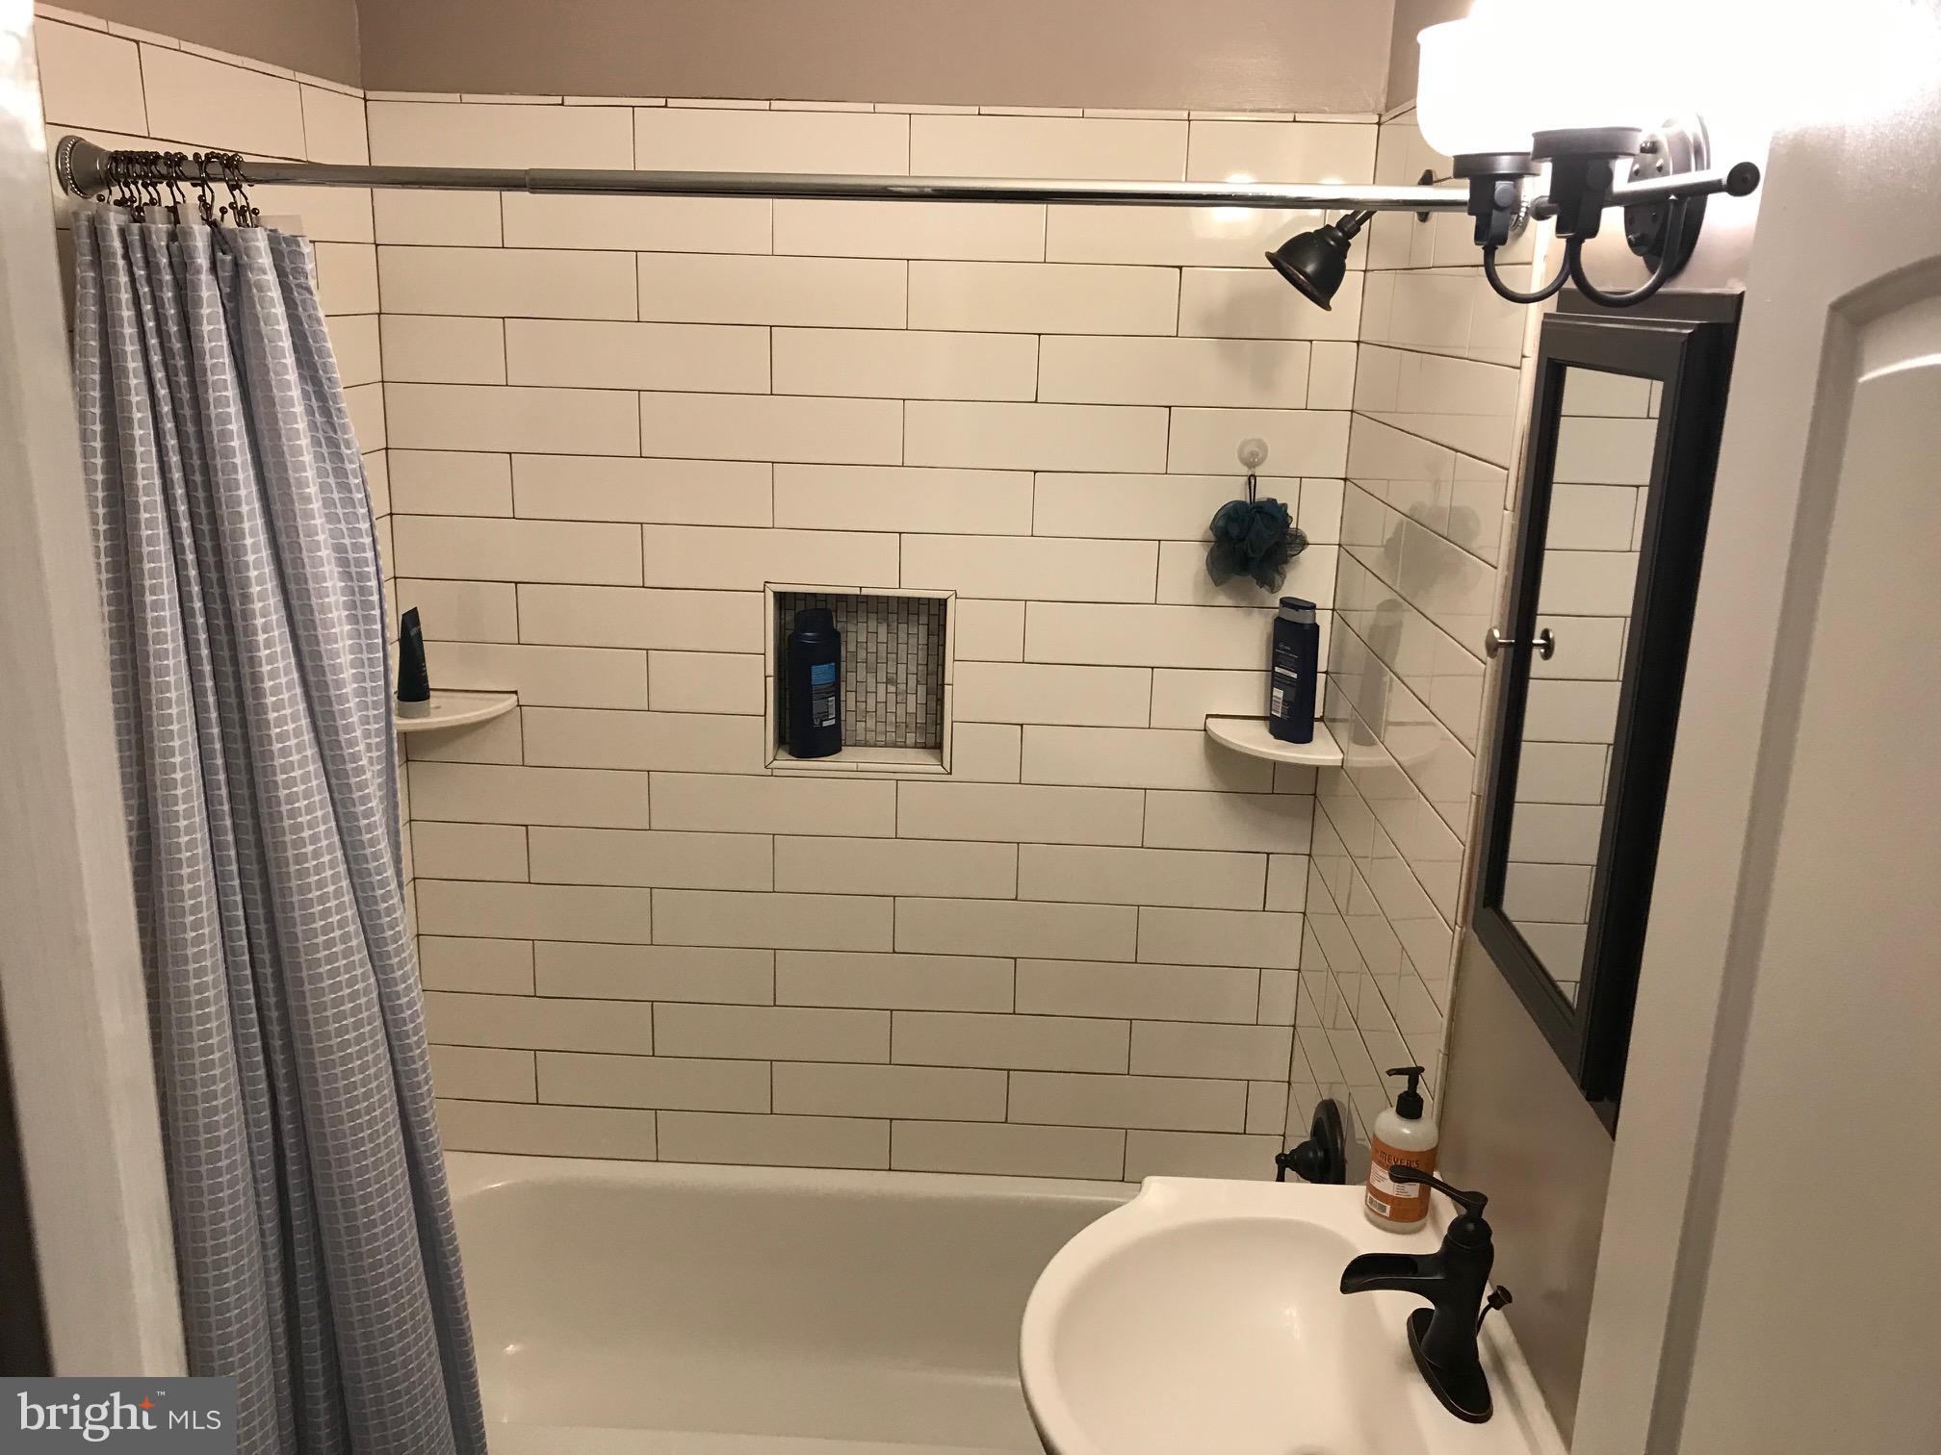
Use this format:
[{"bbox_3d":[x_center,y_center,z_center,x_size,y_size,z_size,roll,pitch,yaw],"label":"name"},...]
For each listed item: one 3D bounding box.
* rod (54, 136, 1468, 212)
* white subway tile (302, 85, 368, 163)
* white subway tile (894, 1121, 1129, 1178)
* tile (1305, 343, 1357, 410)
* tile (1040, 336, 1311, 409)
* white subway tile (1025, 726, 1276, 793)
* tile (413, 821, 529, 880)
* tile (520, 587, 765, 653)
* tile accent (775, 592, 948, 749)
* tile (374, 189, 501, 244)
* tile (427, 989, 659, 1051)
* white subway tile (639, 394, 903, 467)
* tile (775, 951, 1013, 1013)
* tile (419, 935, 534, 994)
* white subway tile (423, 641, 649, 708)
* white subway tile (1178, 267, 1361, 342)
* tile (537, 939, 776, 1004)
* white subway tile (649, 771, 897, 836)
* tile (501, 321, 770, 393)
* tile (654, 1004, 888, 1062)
[{"bbox_3d":[-0.176,-0.558,1.615,1.489,0.062,0.062,1,15,0],"label":"rod"},{"bbox_3d":[-0.903,-0.850,2.229,0.009,0.100,0.218,2,16,1],"label":"white subway tile"},{"bbox_3d":[0.065,0.734,2.732,0.406,0.100,0.009,2,15,1],"label":"white subway tile"},{"bbox_3d":[0.553,-0.537,2.398,0.068,0.101,0.009,2,15,1],"label":"tile"},{"bbox_3d":[0.311,-0.542,2.393,0.407,0.101,0.010,2,15,1],"label":"tile"},{"bbox_3d":[0.290,0.051,2.552,0.406,0.100,0.010,2,15,1],"label":"white subway tile"},{"bbox_3d":[-0.832,0.208,2.623,0.193,0.100,0.009,2,15,1],"label":"tile"},{"bbox_3d":[-0.528,-0.175,2.518,0.398,0.101,0.010,2,15,1],"label":"tile"},{"bbox_3d":[-0.176,-0.100,2.616,0.277,0.275,0.010,2,15,1],"label":"tile accent"},{"bbox_3d":[-0.804,-0.781,2.373,0.193,0.101,0.009,2,15,1],"label":"tile"},{"bbox_3d":[-0.744,0.511,2.710,0.397,0.101,0.009,2,15,1],"label":"tile"},{"bbox_3d":[-0.308,-0.463,2.435,0.407,0.101,0.010,2,15,1],"label":"white subway tile"},{"bbox_3d":[-0.127,0.431,2.658,0.406,0.100,0.009,2,15,1],"label":"tile"},{"bbox_3d":[-0.836,0.405,2.676,0.195,0.101,0.010,2,15,1],"label":"tile"},{"bbox_3d":[-0.723,-0.085,2.554,0.402,0.101,0.009,2,15,1],"label":"white subway tile"},{"bbox_3d":[0.454,-0.640,2.373,0.273,0.101,0.009,2,15,1],"label":"white subway tile"},{"bbox_3d":[-0.537,0.416,2.664,0.406,0.101,0.010,2,15,1],"label":"tile"},{"bbox_3d":[-0.325,0.128,2.587,0.406,0.100,0.009,2,15,1],"label":"white subway tile"},{"bbox_3d":[-0.506,-0.570,2.406,0.406,0.101,0.010,2,15,1],"label":"tile"},{"bbox_3d":[-0.336,0.521,2.686,0.406,0.101,0.010,2,15,1],"label":"tile"}]

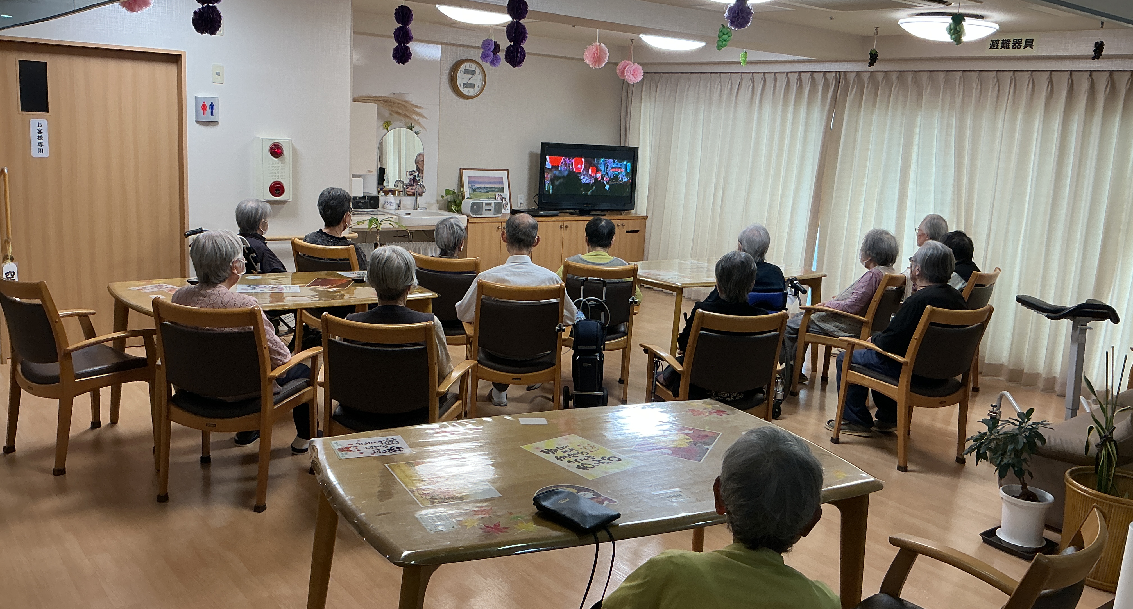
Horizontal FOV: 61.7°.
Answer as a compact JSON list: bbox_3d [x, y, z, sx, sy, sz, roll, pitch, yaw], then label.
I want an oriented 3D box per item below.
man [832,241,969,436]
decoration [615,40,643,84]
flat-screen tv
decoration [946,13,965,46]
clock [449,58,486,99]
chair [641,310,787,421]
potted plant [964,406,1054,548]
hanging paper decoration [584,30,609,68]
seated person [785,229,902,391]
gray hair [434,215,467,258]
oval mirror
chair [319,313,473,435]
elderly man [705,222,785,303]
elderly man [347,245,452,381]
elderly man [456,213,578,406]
[{"bbox_3d":[1.712,0.196,4.883,0.507,1.106,0.710,-2,12,-27],"label":"man"},{"bbox_3d":[0.593,-2.228,8.768,0.240,0.380,0.190,4,11,3],"label":"decoration"},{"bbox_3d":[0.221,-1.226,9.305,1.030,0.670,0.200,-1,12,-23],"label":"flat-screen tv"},{"bbox_3d":[1.976,-1.400,4.827,0.090,0.161,0.090,8,12,21],"label":"decoration"},{"bbox_3d":[-0.909,-2.088,8.780,0.379,0.379,0.060,-5,13,-36],"label":"clock"},{"bbox_3d":[0.713,0.406,4.574,0.600,0.865,0.600,1,11,-14],"label":"chair"},{"bbox_3d":[1.872,0.711,4.021,0.360,0.571,0.340,9,12,26],"label":"potted plant"},{"bbox_3d":[0.252,-2.181,8.077,0.211,0.346,0.200,4,11,0],"label":"hanging paper decoration"},{"bbox_3d":[1.736,0.028,6.211,0.820,1.116,0.490,11,13,35],"label":"seated person"},{"bbox_3d":[-0.694,-0.406,5.660,0.188,0.230,0.205,8,12,24],"label":"gray hair"},{"bbox_3d":[-1.435,-1.253,8.299,0.460,0.580,0.030,-5,14,-38],"label":"oval mirror"},{"bbox_3d":[-0.689,0.407,3.745,0.584,0.815,0.536,5,11,5],"label":"chair"},{"bbox_3d":[0.930,0.019,5.526,0.507,1.035,0.771,-2,12,-27],"label":"elderly man"},{"bbox_3d":[-0.667,0.279,4.033,0.470,1.110,0.680,4,11,4],"label":"elderly man"},{"bbox_3d":[-0.253,0.059,4.904,0.589,1.122,0.832,3,11,-4],"label":"elderly man"}]

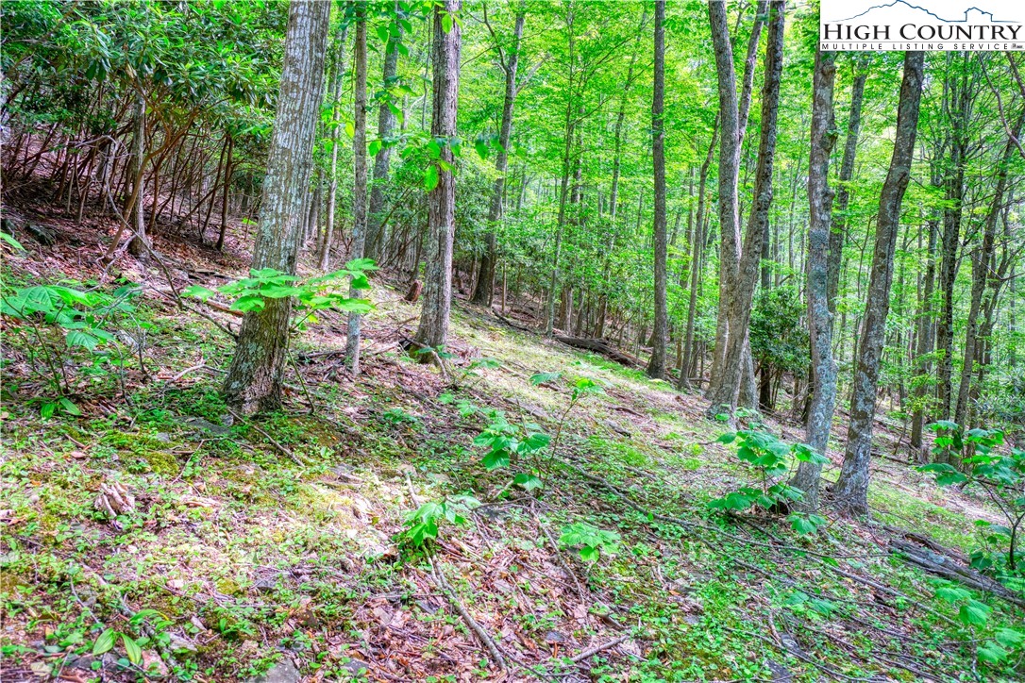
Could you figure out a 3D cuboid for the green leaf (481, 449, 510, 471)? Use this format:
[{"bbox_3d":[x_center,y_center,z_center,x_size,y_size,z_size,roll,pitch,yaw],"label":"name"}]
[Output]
[{"bbox_3d":[-0.096,0.692,4.500,0.150,0.035,0.150,2,34,13],"label":"green leaf"}]

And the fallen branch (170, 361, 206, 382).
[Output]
[{"bbox_3d":[-2.135,0.201,5.075,0.060,0.050,0.284,20,25,14],"label":"fallen branch"}]

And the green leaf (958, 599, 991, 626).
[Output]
[{"bbox_3d":[2.463,1.461,4.100,0.140,0.030,0.140,0,29,-14],"label":"green leaf"}]

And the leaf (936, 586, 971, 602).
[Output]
[{"bbox_3d":[2.893,1.659,5.050,0.220,0.070,0.190,22,7,35],"label":"leaf"}]

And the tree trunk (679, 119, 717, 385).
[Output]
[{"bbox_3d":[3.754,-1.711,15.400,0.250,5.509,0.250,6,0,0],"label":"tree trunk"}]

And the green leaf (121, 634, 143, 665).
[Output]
[{"bbox_3d":[-1.120,0.905,2.260,0.035,0.015,0.105,-2,38,-40],"label":"green leaf"}]

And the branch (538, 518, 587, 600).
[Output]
[{"bbox_3d":[0.249,1.128,4.050,0.080,0.040,0.842,17,9,-16],"label":"branch"}]

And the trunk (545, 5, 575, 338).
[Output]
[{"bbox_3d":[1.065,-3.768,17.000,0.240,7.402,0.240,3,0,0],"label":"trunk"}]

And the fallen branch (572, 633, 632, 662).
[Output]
[{"bbox_3d":[0.346,1.180,2.960,0.020,0.020,0.400,5,0,41],"label":"fallen branch"}]

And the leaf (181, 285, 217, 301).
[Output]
[{"bbox_3d":[-1.872,-0.292,4.600,0.150,0.035,0.160,4,21,39],"label":"leaf"}]

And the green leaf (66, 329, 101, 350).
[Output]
[{"bbox_3d":[-2.397,-0.014,4.300,0.170,0.035,0.150,0,33,-17],"label":"green leaf"}]

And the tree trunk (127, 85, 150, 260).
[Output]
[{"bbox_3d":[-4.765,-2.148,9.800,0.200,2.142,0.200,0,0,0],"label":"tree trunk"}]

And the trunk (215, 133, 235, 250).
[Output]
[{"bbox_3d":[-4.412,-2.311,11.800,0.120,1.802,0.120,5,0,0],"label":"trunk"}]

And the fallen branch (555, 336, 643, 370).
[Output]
[{"bbox_3d":[1.815,0.230,16.550,1.876,0.260,0.300,14,5,15],"label":"fallen branch"}]

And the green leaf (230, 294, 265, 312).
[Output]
[{"bbox_3d":[-1.583,-0.230,4.600,0.160,0.035,0.160,3,24,25],"label":"green leaf"}]

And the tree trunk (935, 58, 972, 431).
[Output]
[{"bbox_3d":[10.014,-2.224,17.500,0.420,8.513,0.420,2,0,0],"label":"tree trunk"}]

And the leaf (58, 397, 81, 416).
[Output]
[{"bbox_3d":[-2.388,0.348,4.150,0.055,0.025,0.150,-3,35,-49],"label":"leaf"}]

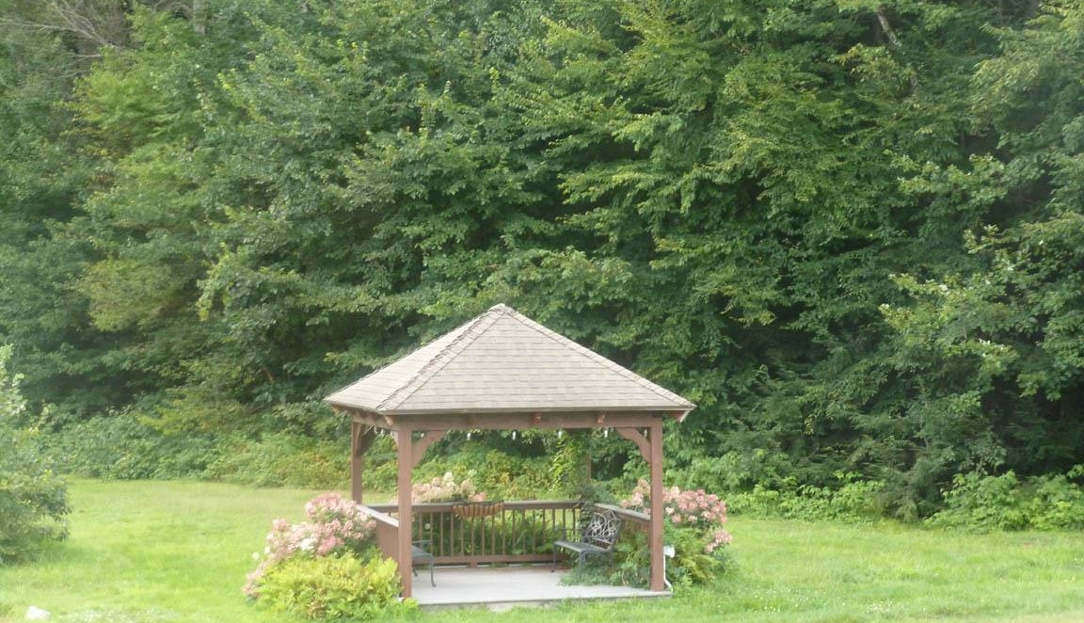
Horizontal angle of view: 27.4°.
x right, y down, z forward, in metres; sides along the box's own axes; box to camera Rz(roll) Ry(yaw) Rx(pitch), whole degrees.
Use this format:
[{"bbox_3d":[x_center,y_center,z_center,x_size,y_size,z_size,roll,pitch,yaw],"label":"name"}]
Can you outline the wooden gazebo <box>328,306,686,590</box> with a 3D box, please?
[{"bbox_3d":[-0.522,1.740,28.954,3.981,3.641,4.045,0,-1,-15],"label":"wooden gazebo"}]

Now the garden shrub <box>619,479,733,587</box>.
[{"bbox_3d":[1.763,2.992,29.440,1.424,1.376,1.376,0,-1,0],"label":"garden shrub"}]

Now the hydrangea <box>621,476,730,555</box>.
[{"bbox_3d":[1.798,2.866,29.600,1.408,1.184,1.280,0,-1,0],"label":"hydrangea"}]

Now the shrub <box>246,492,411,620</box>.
[{"bbox_3d":[-2.644,2.989,27.456,1.920,1.392,1.856,0,-1,0],"label":"shrub"}]

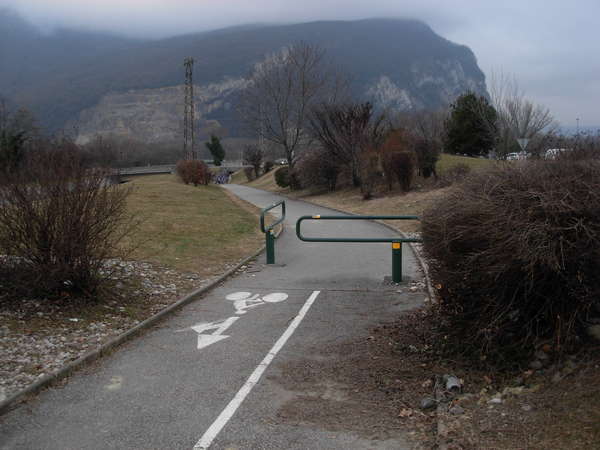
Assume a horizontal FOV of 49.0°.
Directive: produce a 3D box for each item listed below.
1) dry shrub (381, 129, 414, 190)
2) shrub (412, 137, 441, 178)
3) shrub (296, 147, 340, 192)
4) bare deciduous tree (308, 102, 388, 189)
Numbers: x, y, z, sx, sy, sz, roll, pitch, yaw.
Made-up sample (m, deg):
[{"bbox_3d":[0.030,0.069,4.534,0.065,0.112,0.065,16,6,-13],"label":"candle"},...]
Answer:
[{"bbox_3d":[4.737,-3.182,32.000,1.600,2.900,1.600,0,5,0],"label":"dry shrub"},{"bbox_3d":[6.818,-3.638,35.500,1.500,2.200,1.500,0,5,0],"label":"shrub"},{"bbox_3d":[1.095,-3.286,39.000,2.600,2.650,2.500,0,5,0],"label":"shrub"},{"bbox_3d":[2.776,-4.705,38.500,4.400,4.700,4.000,0,5,0],"label":"bare deciduous tree"}]

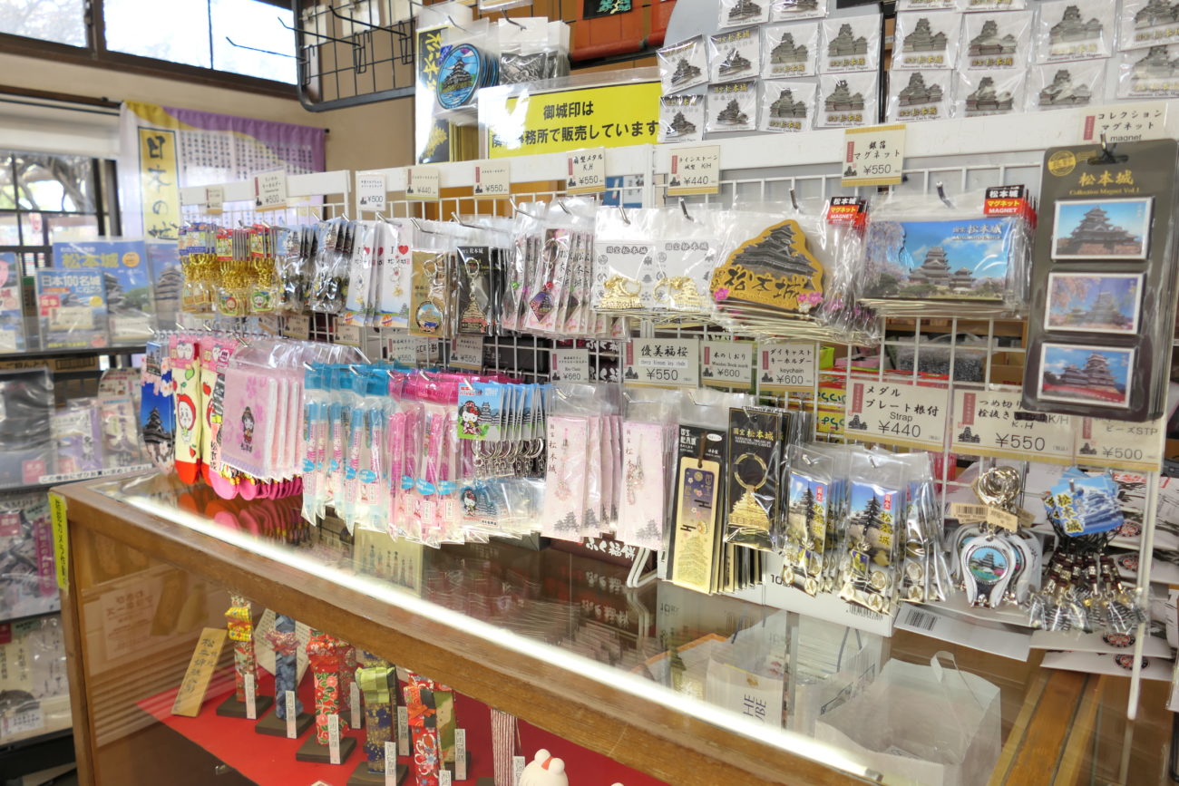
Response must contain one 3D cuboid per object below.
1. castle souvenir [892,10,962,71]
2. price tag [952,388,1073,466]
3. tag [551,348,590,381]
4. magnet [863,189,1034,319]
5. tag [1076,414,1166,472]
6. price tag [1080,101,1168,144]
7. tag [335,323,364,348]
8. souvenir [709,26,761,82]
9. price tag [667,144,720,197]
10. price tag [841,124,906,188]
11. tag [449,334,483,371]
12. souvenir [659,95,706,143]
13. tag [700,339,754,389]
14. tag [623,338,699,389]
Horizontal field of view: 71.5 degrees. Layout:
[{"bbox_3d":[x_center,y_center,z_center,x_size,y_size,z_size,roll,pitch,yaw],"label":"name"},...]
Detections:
[{"bbox_3d":[0.349,-0.367,0.850,0.062,0.059,0.008,8,12,22],"label":"castle souvenir"},{"bbox_3d":[0.362,0.030,0.702,0.094,0.053,0.004,5,10,31],"label":"price tag"},{"bbox_3d":[-0.022,-0.027,0.938,0.052,0.043,0.004,6,10,34],"label":"tag"},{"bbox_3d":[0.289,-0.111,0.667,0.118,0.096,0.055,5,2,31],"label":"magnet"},{"bbox_3d":[0.425,0.038,0.656,0.056,0.046,0.004,6,11,34],"label":"tag"},{"bbox_3d":[0.407,-0.196,0.627,0.056,0.047,0.004,6,11,34],"label":"price tag"},{"bbox_3d":[-0.349,-0.090,1.175,0.055,0.041,0.004,6,11,34],"label":"tag"},{"bbox_3d":[0.161,-0.375,0.911,0.059,0.055,0.008,5,10,31],"label":"souvenir"},{"bbox_3d":[0.106,-0.225,0.832,0.056,0.048,0.004,6,11,34],"label":"price tag"},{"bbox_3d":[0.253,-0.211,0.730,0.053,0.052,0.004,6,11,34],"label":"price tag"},{"bbox_3d":[-0.159,-0.054,1.048,0.055,0.045,0.004,6,11,34],"label":"tag"},{"bbox_3d":[0.118,-0.348,1.040,0.059,0.057,0.008,7,12,23],"label":"souvenir"},{"bbox_3d":[0.140,-0.029,0.835,0.056,0.045,0.004,5,10,31],"label":"tag"},{"bbox_3d":[0.075,-0.031,0.874,0.091,0.055,0.004,6,11,34],"label":"tag"}]

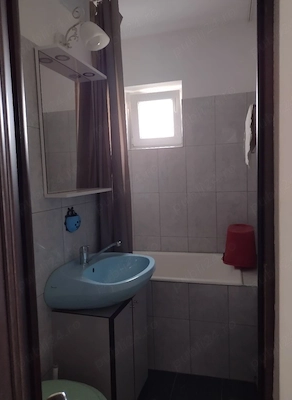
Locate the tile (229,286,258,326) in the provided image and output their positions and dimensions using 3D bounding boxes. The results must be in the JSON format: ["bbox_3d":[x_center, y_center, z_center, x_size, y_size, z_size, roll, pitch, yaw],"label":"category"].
[{"bbox_3d":[0.634,0.670,1.980,0.211,0.255,0.010,-1,5,15],"label":"tile"}]

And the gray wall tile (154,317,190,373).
[{"bbox_3d":[0.181,0.993,2.133,0.251,0.383,0.010,-1,5,15],"label":"gray wall tile"}]

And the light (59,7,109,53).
[{"bbox_3d":[-0.331,-0.890,1.633,0.291,0.230,0.140,-1,5,15],"label":"light"}]

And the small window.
[{"bbox_3d":[0.087,-0.744,2.821,0.518,0.563,0.140,-1,5,15],"label":"small window"}]

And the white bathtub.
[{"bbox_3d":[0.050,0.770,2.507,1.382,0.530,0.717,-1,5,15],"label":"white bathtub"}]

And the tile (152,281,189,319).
[{"bbox_3d":[0.170,0.675,2.108,0.251,0.255,0.010,-1,5,15],"label":"tile"}]

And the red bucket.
[{"bbox_3d":[0.723,0.350,2.421,0.254,0.293,0.255,-1,5,15],"label":"red bucket"}]

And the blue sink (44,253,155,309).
[{"bbox_3d":[-0.208,0.445,1.671,0.481,0.215,0.555,-1,5,15],"label":"blue sink"}]

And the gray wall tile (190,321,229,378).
[{"bbox_3d":[0.422,0.990,2.066,0.251,0.383,0.010,-1,5,15],"label":"gray wall tile"}]

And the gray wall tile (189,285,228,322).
[{"bbox_3d":[0.412,0.672,2.042,0.251,0.255,0.010,-1,5,15],"label":"gray wall tile"}]

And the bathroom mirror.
[{"bbox_3d":[-0.378,-0.386,1.754,0.126,0.730,0.565,-1,5,15],"label":"bathroom mirror"}]

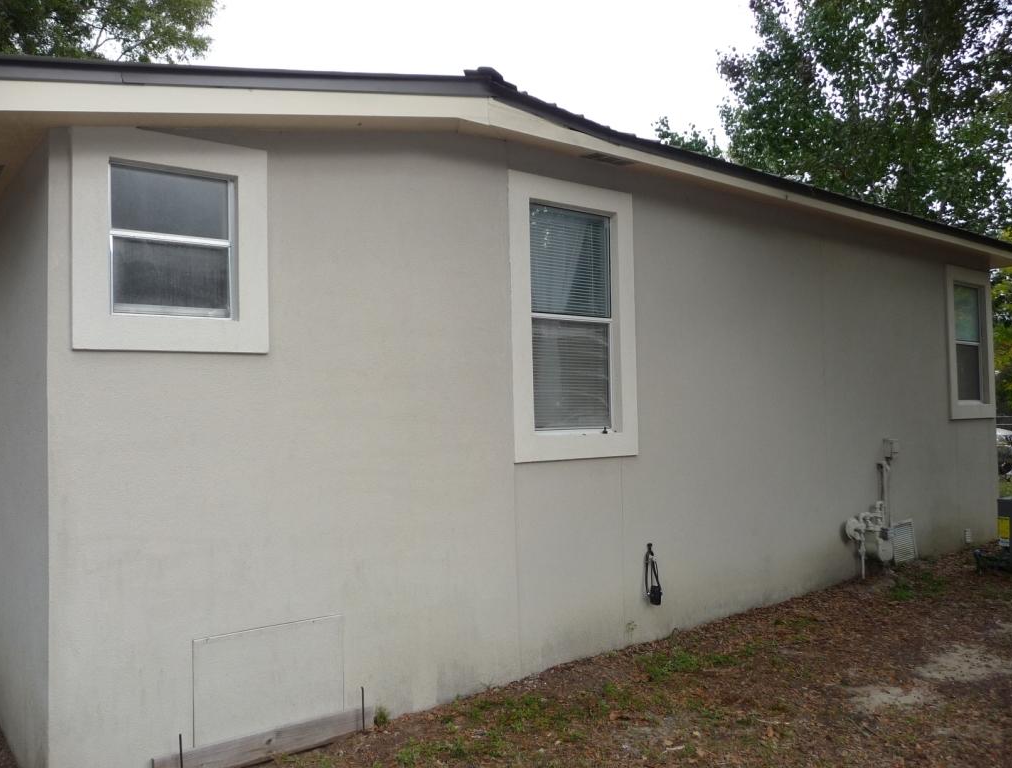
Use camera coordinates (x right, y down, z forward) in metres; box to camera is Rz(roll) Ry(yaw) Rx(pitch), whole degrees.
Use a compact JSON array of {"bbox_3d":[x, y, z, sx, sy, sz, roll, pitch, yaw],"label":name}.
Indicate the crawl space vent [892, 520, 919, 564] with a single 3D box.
[{"bbox_3d":[3.740,1.479,7.772,0.372,0.392,0.040,0,-2,-36],"label":"crawl space vent"}]

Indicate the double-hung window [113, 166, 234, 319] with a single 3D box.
[{"bbox_3d":[-1.630,-0.672,4.038,0.586,0.718,0.080,0,-2,-36],"label":"double-hung window"}]

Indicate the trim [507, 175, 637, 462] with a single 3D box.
[{"bbox_3d":[0.434,-0.417,5.473,1.060,1.820,0.110,0,-2,-36],"label":"trim"}]

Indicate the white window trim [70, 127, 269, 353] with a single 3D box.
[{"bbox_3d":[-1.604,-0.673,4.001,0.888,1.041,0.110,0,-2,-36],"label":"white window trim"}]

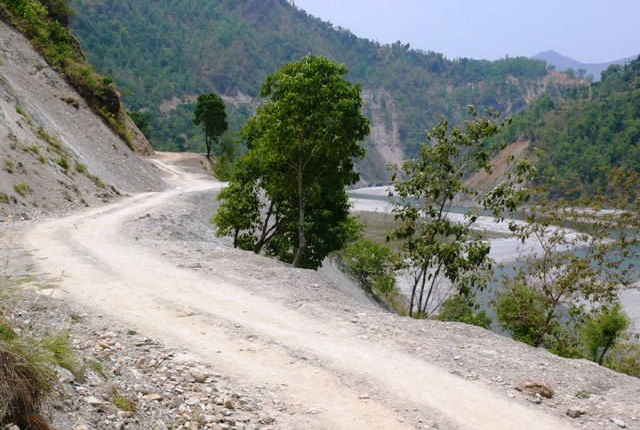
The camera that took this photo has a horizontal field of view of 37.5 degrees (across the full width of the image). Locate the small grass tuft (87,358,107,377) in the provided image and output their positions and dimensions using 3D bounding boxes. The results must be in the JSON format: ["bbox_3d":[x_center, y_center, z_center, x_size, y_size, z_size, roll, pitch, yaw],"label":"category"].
[{"bbox_3d":[-2.133,1.456,9.000,0.190,0.180,0.190,0,3,0],"label":"small grass tuft"}]

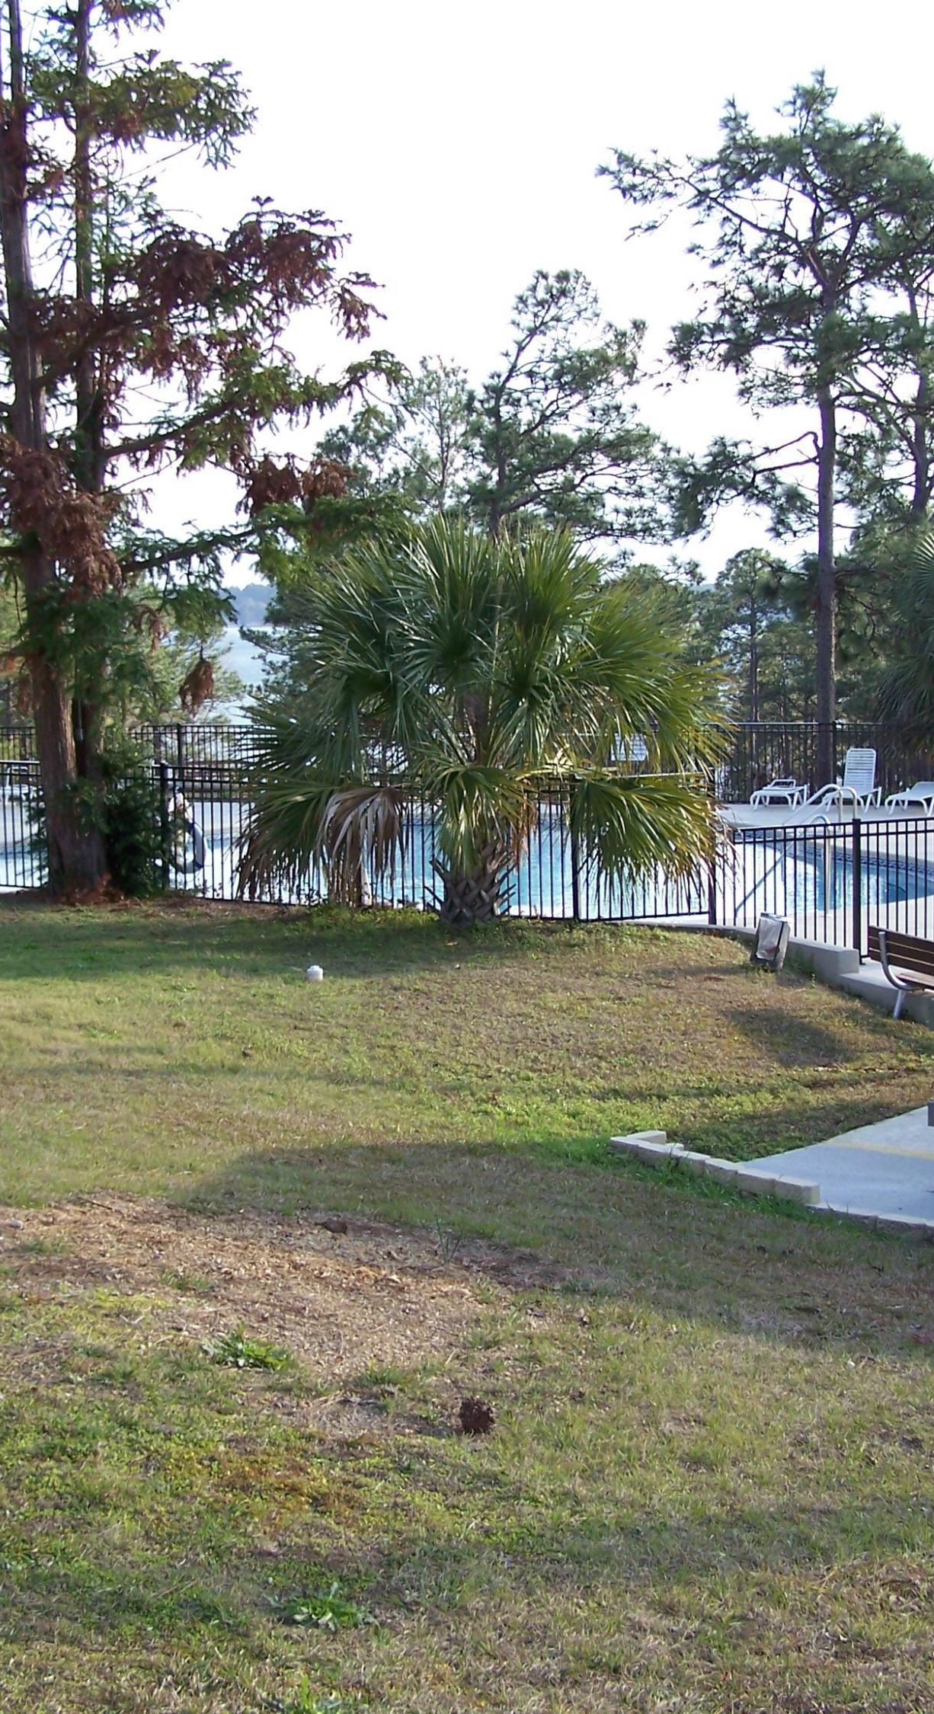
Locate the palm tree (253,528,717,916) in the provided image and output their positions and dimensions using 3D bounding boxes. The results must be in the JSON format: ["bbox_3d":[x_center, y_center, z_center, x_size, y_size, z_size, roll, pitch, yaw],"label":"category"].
[{"bbox_3d":[0.116,-1.224,22.992,4.400,3.750,4.200,-1,6,0],"label":"palm tree"}]

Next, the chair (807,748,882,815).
[{"bbox_3d":[6.375,-1.258,41.386,0.680,1.000,1.500,1,6,21],"label":"chair"}]

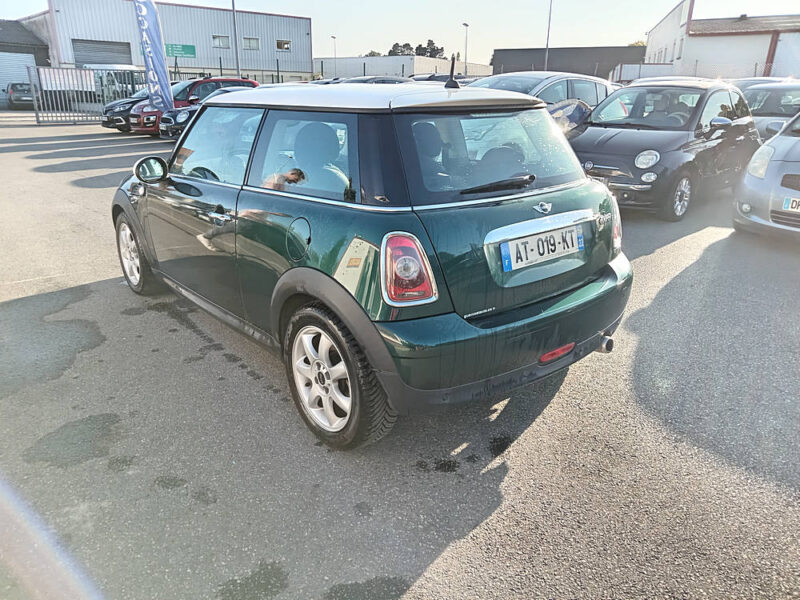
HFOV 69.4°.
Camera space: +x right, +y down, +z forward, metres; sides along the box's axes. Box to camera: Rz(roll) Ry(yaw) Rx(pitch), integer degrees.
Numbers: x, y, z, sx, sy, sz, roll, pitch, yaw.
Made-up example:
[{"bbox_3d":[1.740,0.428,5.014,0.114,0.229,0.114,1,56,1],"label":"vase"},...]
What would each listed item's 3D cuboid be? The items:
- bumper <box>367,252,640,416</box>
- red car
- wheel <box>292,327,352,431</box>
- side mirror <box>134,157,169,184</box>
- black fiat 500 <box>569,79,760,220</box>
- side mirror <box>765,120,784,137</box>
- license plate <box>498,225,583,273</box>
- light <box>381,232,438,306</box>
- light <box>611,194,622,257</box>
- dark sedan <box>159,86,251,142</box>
[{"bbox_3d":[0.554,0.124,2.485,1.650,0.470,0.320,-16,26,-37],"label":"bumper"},{"bbox_3d":[-6.269,-5.953,18.022,4.100,1.640,1.740,-16,25,-36],"label":"red car"},{"bbox_3d":[-0.258,0.298,2.381,0.190,0.450,0.450,-16,26,-37],"label":"wheel"},{"bbox_3d":[-1.390,-0.729,3.212,0.190,0.150,0.140,-16,26,-37],"label":"side mirror"},{"bbox_3d":[3.350,-1.995,7.368,3.550,1.490,1.630,-17,26,-39],"label":"black fiat 500"},{"bbox_3d":[4.088,-1.898,6.322,0.140,0.165,0.210,-18,26,-39],"label":"side mirror"},{"bbox_3d":[0.588,-0.211,2.319,0.520,0.110,0.020,-16,12,-37],"label":"license plate"},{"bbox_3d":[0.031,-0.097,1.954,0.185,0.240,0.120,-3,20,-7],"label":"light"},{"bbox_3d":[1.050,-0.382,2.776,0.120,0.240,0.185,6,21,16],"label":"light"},{"bbox_3d":[-4.879,-5.153,16.157,3.720,1.420,1.680,-18,27,-40],"label":"dark sedan"}]

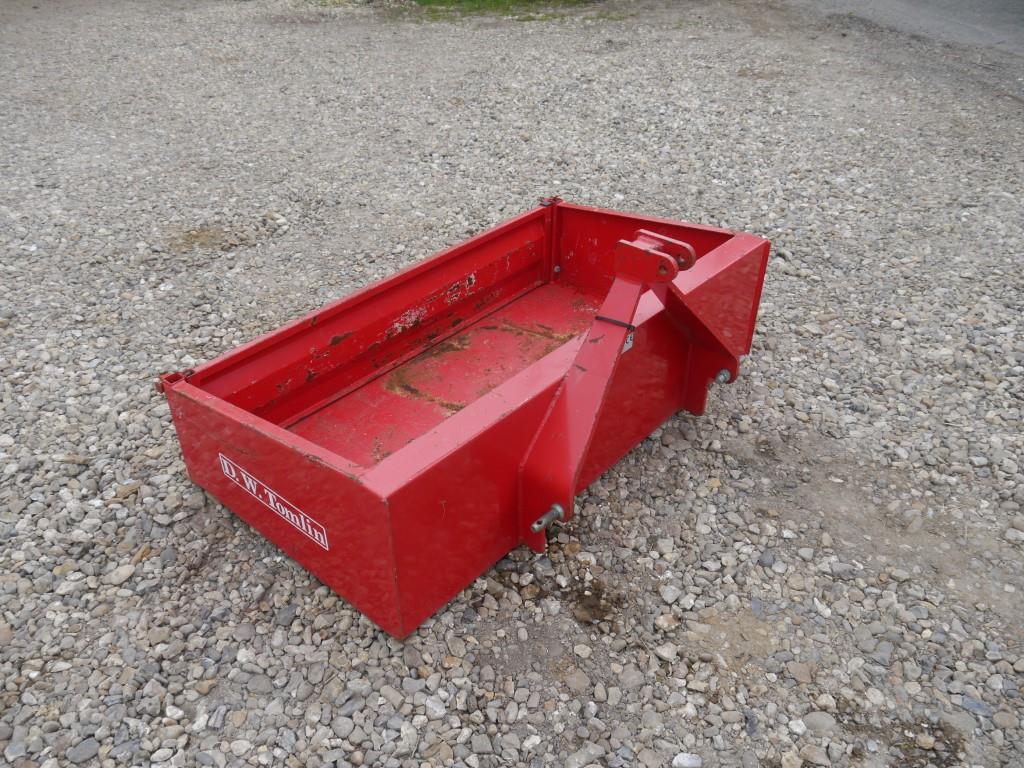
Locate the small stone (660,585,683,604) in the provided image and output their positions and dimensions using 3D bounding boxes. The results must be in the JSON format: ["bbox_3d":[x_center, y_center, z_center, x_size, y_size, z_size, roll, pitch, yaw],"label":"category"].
[{"bbox_3d":[0.355,0.471,1.859,0.044,0.028,0.050,-5,34,-8],"label":"small stone"}]

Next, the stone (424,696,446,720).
[{"bbox_3d":[-0.150,0.632,1.613,0.038,0.027,0.054,-14,36,-20],"label":"stone"}]

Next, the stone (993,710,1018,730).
[{"bbox_3d":[0.950,0.648,1.595,0.048,0.024,0.034,-4,34,-7],"label":"stone"}]

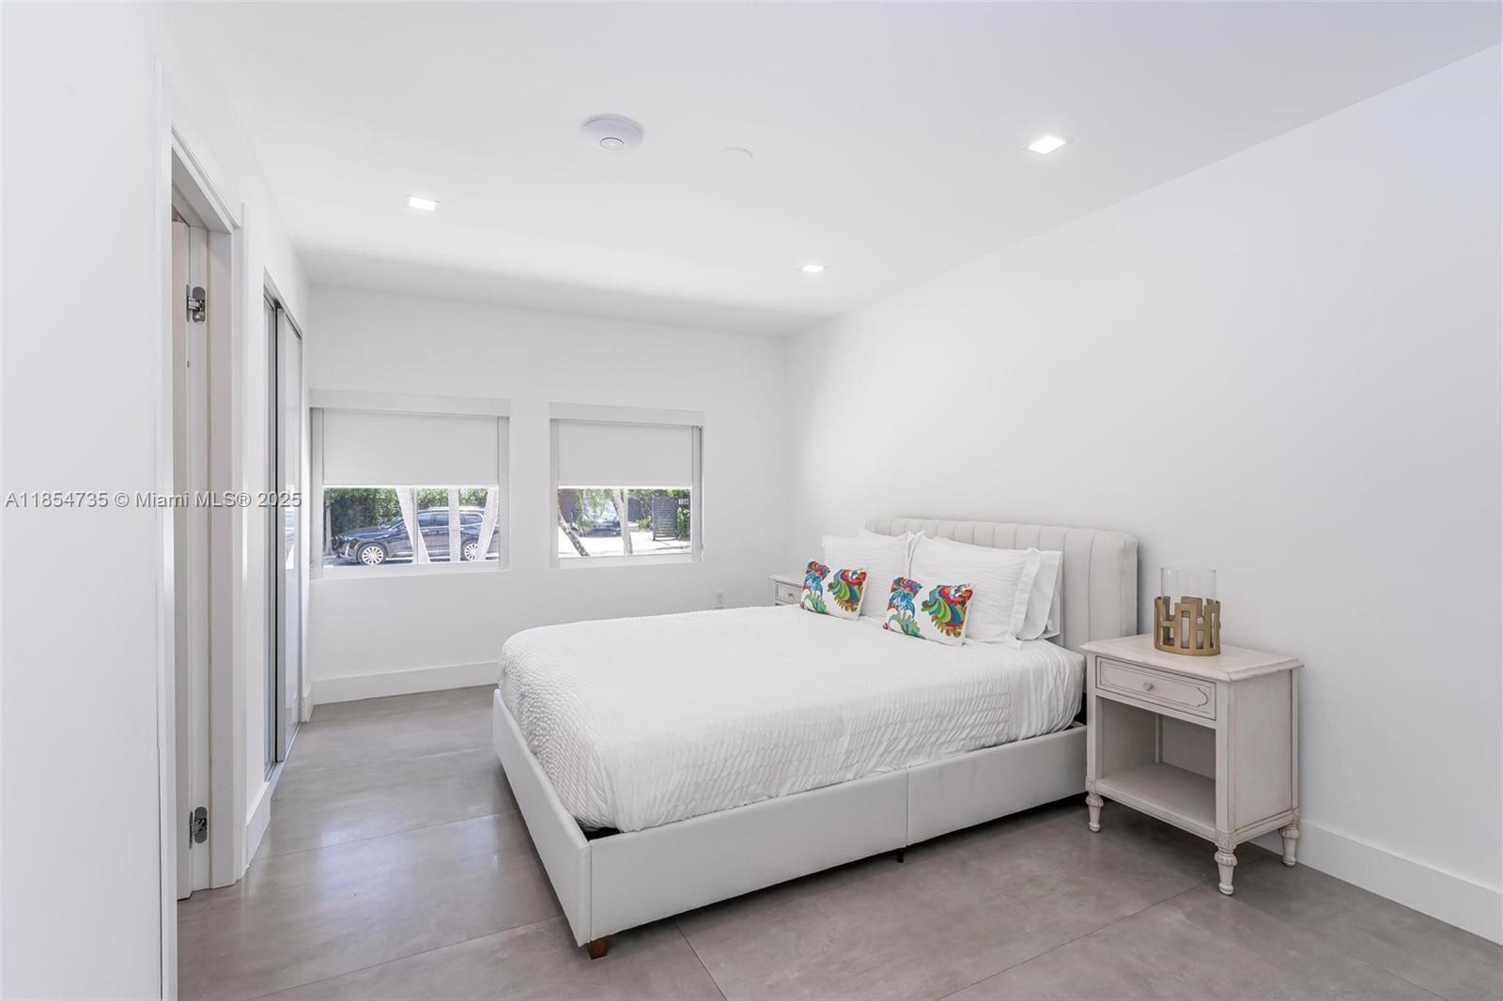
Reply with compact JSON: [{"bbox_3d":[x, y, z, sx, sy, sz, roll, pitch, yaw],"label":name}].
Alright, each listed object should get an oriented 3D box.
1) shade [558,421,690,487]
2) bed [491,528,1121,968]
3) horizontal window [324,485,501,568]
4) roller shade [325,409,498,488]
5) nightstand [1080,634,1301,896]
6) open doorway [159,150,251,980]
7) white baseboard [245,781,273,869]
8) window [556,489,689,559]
[{"bbox_3d":[-0.851,-0.318,4.908,0.963,0.449,0.040,0,1,-26],"label":"shade"},{"bbox_3d":[0.164,0.646,3.045,2.223,1.066,1.664,0,1,-28],"label":"bed"},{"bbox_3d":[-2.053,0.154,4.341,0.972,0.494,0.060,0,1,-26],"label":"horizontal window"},{"bbox_3d":[-2.041,-0.313,4.315,0.973,0.448,0.040,0,1,-26],"label":"roller shade"},{"bbox_3d":[1.500,0.856,2.431,0.392,0.659,0.506,0,1,-28],"label":"nightstand"},{"bbox_3d":[-1.479,0.145,1.849,0.120,2.085,0.922,0,1,-26],"label":"open doorway"},{"bbox_3d":[-1.711,1.112,2.456,0.018,0.141,0.398,0,1,-26],"label":"white baseboard"},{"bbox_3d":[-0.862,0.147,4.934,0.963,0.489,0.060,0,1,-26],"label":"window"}]

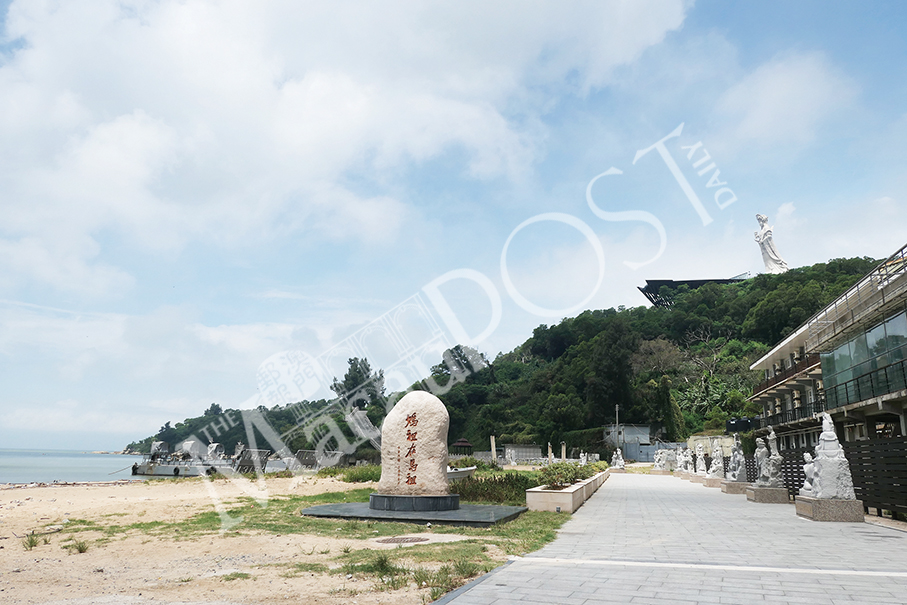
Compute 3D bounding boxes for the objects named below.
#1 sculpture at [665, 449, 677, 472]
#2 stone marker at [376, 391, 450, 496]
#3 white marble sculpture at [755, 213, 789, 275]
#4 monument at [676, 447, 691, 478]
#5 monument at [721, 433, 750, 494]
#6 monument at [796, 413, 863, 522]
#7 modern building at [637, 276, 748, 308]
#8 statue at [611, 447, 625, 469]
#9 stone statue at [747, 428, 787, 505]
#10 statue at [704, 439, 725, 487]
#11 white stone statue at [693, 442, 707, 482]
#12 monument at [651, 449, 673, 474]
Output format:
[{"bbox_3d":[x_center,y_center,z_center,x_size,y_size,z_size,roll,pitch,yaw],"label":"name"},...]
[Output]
[{"bbox_3d":[25.358,18.514,70.500,1.200,2.400,1.350,-3,-15,15],"label":"sculpture"},{"bbox_3d":[-1.045,3.795,16.497,1.972,2.749,0.965,-2,-15,11],"label":"stone marker"},{"bbox_3d":[135.200,-24.900,258.200,11.500,28.800,10.000,0,-15,6],"label":"white marble sculpture"},{"bbox_3d":[18.850,13.070,48.879,1.250,2.350,1.500,-3,-15,15],"label":"monument"},{"bbox_3d":[12.616,7.190,27.164,1.068,2.640,1.511,-3,-15,15],"label":"monument"},{"bbox_3d":[9.360,4.127,15.391,1.138,2.589,1.612,-3,-15,15],"label":"monument"},{"bbox_3d":[114.192,-6.318,283.000,51.000,13.500,16.000,-1,-15,6],"label":"modern building"},{"bbox_3d":[18.729,17.762,68.849,1.400,2.200,1.150,-3,-15,15],"label":"statue"},{"bbox_3d":[12.000,6.200,23.200,1.250,2.800,1.720,-3,-15,15],"label":"stone statue"},{"bbox_3d":[15.601,9.605,36.075,1.250,2.550,1.550,-3,-15,15],"label":"statue"},{"bbox_3d":[18.100,11.800,44.500,1.250,2.850,1.720,-3,-15,15],"label":"white stone statue"},{"bbox_3d":[21.848,16.788,63.609,1.800,2.400,1.300,-3,-15,15],"label":"monument"}]

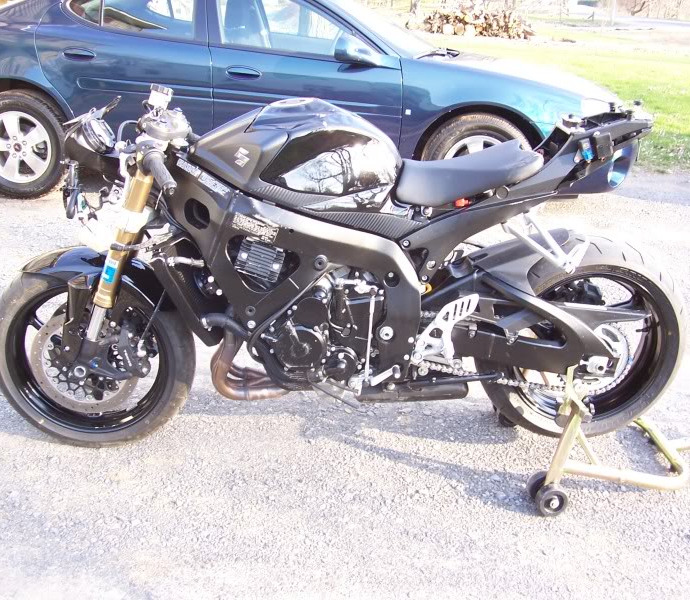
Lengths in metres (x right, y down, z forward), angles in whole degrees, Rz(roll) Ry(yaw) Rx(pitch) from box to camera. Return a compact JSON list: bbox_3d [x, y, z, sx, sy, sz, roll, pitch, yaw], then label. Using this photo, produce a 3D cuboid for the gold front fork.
[{"bbox_3d":[-0.569,-0.163,2.030,0.056,0.423,0.056,21,19,-6],"label":"gold front fork"}]

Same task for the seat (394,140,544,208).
[{"bbox_3d":[0.313,-0.346,2.103,0.380,0.160,0.265,1,21,-3],"label":"seat"}]

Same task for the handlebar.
[{"bbox_3d":[-0.431,-0.298,1.852,0.042,0.042,0.171,-9,44,-27],"label":"handlebar"}]

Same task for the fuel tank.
[{"bbox_3d":[-0.125,-0.394,2.067,0.550,0.265,0.310,1,21,-3],"label":"fuel tank"}]

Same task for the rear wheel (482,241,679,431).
[{"bbox_3d":[0.678,0.116,2.299,0.630,0.630,0.180,1,21,-3],"label":"rear wheel"}]

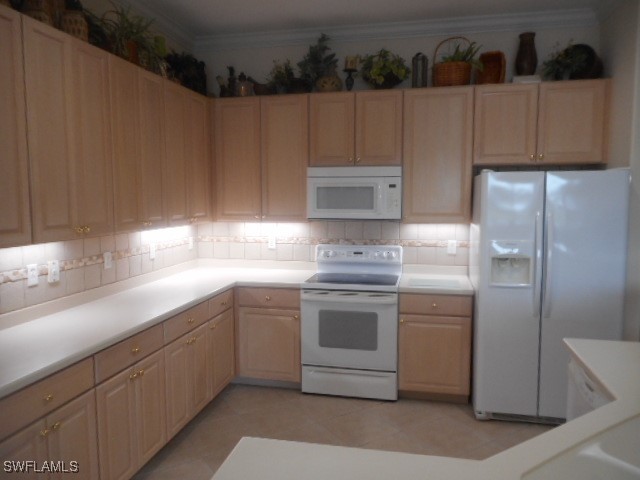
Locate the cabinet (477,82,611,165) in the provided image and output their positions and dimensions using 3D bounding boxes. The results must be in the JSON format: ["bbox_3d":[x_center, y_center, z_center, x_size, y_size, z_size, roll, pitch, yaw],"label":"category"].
[{"bbox_3d":[1.675,-0.885,3.626,0.926,0.600,0.325,1,6,12],"label":"cabinet"}]

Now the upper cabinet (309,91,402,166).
[{"bbox_3d":[0.320,-0.909,3.916,0.762,0.587,0.323,1,4,11],"label":"upper cabinet"}]

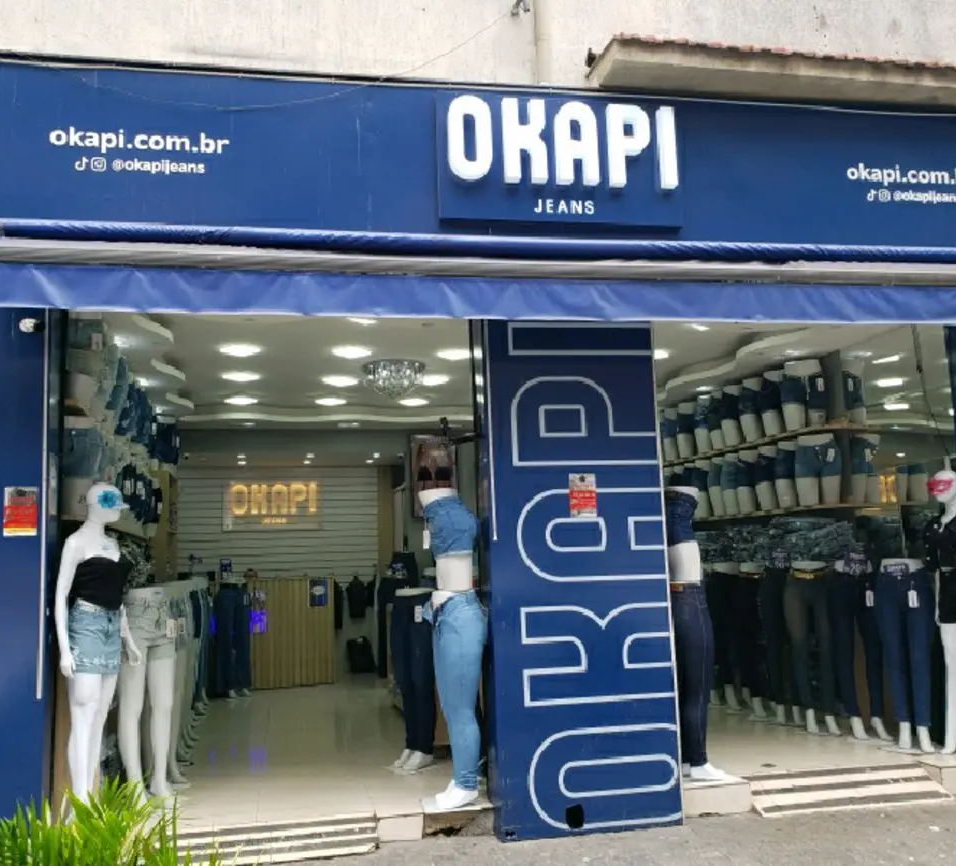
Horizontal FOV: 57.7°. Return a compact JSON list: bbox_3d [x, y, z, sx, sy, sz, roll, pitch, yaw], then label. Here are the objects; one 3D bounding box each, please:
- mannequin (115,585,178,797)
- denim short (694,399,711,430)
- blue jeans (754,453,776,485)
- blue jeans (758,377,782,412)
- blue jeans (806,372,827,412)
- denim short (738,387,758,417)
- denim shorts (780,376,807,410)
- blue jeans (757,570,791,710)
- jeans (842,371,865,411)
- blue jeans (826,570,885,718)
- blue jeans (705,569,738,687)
[{"bbox_3d":[-1.883,1.473,4.973,0.280,1.220,0.360,-8,-9,42],"label":"mannequin"},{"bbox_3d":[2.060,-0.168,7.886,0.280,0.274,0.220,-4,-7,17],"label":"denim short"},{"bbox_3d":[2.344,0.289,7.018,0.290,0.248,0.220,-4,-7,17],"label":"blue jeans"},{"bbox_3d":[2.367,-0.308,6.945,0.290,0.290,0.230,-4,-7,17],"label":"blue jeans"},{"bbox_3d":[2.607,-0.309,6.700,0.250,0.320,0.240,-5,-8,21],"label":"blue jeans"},{"bbox_3d":[2.426,-0.267,7.579,0.340,0.270,0.250,-4,-7,12],"label":"denim short"},{"bbox_3d":[2.555,-0.321,6.867,0.330,0.290,0.250,-4,-7,12],"label":"denim shorts"},{"bbox_3d":[2.177,1.499,6.450,0.330,1.000,0.240,-2,-8,-1],"label":"blue jeans"},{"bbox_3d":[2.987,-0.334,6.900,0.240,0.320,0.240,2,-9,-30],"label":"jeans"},{"bbox_3d":[2.576,1.419,5.871,0.380,0.960,0.280,-3,-7,10],"label":"blue jeans"},{"bbox_3d":[2.069,1.600,7.098,0.350,0.940,0.270,-4,-7,17],"label":"blue jeans"}]

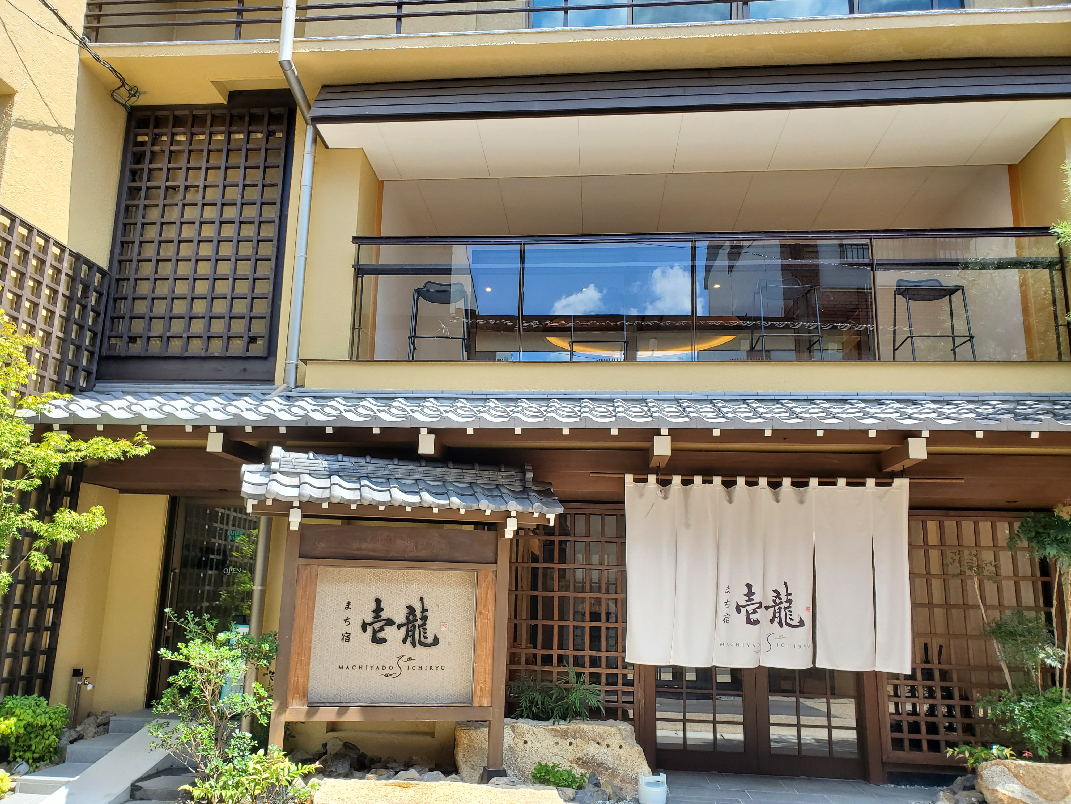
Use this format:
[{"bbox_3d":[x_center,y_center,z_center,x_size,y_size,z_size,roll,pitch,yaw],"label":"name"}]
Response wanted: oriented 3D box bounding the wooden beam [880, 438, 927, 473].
[{"bbox_3d":[2.651,0.382,5.816,0.115,0.145,0.640,0,-11,6],"label":"wooden beam"}]

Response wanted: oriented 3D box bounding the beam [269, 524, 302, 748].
[{"bbox_3d":[-1.585,1.530,5.115,0.087,1.480,0.090,3,-10,-9],"label":"beam"}]

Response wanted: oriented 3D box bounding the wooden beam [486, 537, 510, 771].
[{"bbox_3d":[-0.251,1.792,5.822,0.105,1.660,0.105,4,-12,-11],"label":"wooden beam"}]

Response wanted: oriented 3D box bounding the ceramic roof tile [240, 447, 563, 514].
[{"bbox_3d":[-0.975,0.587,5.904,2.250,0.410,0.900,4,-12,-11],"label":"ceramic roof tile"}]

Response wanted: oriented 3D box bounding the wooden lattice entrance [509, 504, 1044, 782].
[{"bbox_3d":[2.004,2.006,6.853,4.500,2.220,0.200,0,-11,6],"label":"wooden lattice entrance"}]

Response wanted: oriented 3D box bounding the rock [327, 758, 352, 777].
[{"bbox_3d":[-1.271,2.368,5.222,0.140,0.120,0.120,0,-10,6],"label":"rock"}]

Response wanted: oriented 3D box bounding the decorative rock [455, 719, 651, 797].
[{"bbox_3d":[0.145,2.691,6.185,1.420,0.480,0.520,0,-11,6],"label":"decorative rock"}]

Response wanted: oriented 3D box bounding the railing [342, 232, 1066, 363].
[{"bbox_3d":[1.231,-0.820,6.268,5.466,1.043,0.080,0,-10,6],"label":"railing"}]

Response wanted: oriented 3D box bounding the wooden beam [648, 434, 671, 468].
[{"bbox_3d":[0.930,0.374,5.993,0.115,0.145,0.640,0,-11,6],"label":"wooden beam"}]

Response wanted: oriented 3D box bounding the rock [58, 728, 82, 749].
[{"bbox_3d":[-3.084,2.227,5.332,0.145,0.115,0.120,0,-10,6],"label":"rock"}]

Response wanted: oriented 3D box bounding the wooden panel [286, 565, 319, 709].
[{"bbox_3d":[-1.480,1.485,5.127,0.126,0.859,0.045,3,-10,-9],"label":"wooden panel"}]

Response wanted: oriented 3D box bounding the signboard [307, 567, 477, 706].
[{"bbox_3d":[-0.912,1.519,5.217,1.030,0.850,0.045,3,-10,-9],"label":"signboard"}]

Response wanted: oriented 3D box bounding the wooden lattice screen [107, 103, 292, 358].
[{"bbox_3d":[-2.919,-1.496,7.016,1.482,2.305,0.070,0,-10,6],"label":"wooden lattice screen"}]

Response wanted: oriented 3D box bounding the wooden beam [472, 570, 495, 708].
[{"bbox_3d":[-0.359,1.698,5.786,0.140,0.940,0.050,4,-12,-11],"label":"wooden beam"}]

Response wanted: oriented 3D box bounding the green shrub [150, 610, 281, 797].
[{"bbox_3d":[-2.009,1.934,5.164,0.760,1.120,0.660,0,-11,6],"label":"green shrub"}]

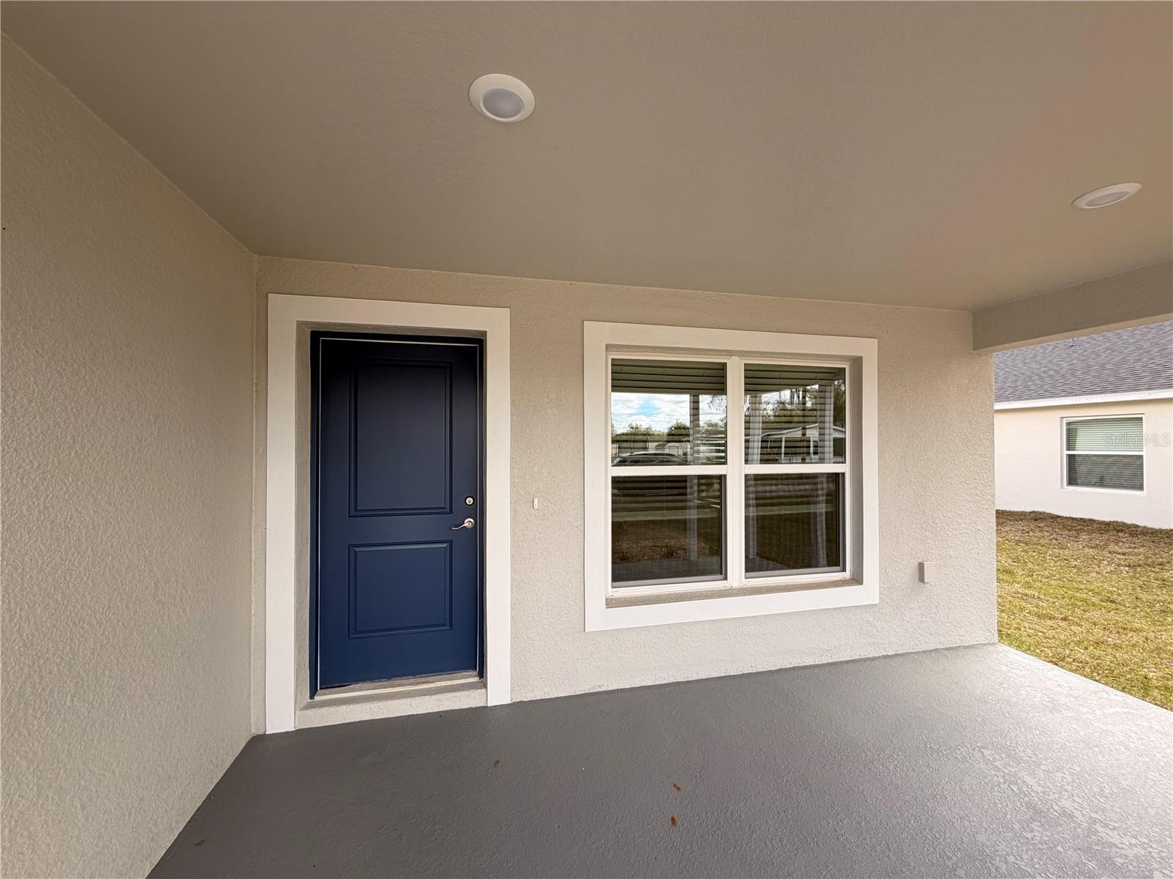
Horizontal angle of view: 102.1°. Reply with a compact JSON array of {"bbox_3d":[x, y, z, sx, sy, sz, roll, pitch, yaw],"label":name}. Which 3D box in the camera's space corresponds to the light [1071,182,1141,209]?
[{"bbox_3d":[2.079,-0.967,1.896,0.188,0.027,0.188,0,-1,-13],"label":"light"}]

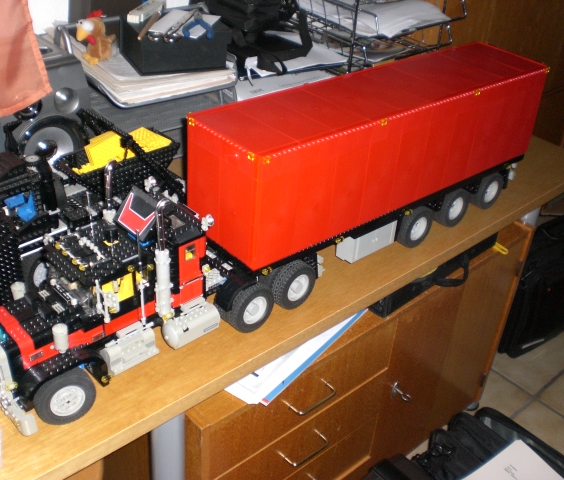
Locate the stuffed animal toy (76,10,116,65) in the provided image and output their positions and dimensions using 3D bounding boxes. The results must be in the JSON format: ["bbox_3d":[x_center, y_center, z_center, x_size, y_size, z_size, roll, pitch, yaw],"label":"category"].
[{"bbox_3d":[-0.355,-0.387,1.342,0.078,0.094,0.057,-21,40,-35],"label":"stuffed animal toy"}]

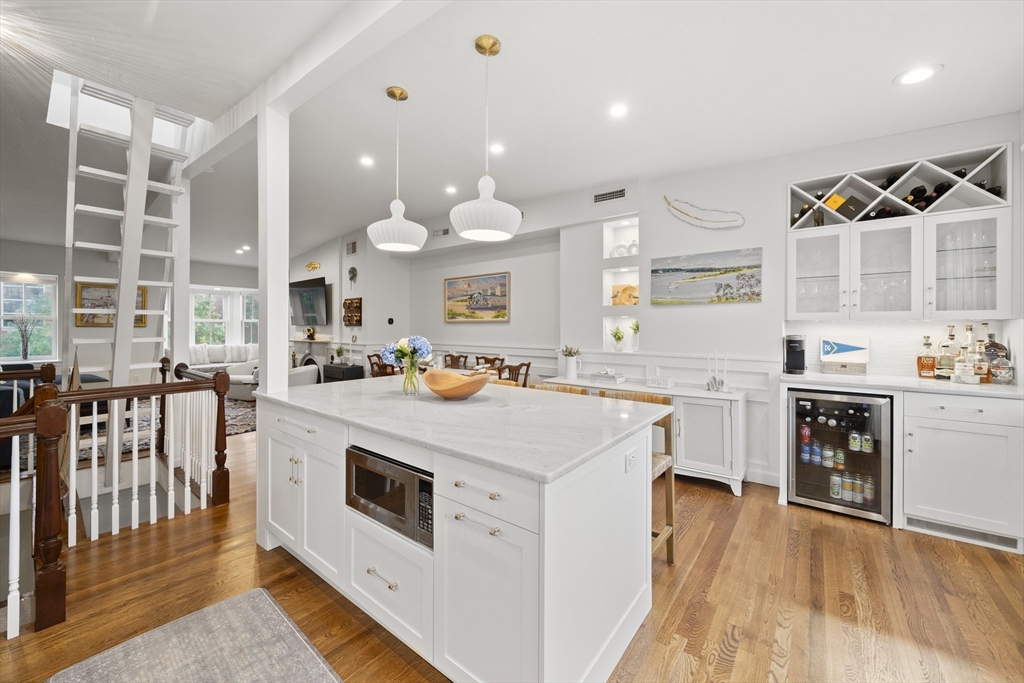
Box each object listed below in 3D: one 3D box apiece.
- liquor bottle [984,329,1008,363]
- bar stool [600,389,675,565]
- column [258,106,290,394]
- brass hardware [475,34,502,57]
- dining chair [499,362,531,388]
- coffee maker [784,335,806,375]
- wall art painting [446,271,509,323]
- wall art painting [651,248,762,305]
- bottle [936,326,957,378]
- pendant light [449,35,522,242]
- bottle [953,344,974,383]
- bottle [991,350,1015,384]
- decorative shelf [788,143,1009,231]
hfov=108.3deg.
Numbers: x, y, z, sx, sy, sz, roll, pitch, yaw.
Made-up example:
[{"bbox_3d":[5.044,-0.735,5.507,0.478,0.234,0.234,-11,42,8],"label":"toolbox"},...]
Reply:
[{"bbox_3d":[3.214,0.113,2.469,0.120,0.330,0.090,1,2,43],"label":"liquor bottle"},{"bbox_3d":[0.598,0.780,2.028,0.430,0.940,0.460,1,2,37],"label":"bar stool"},{"bbox_3d":[-1.482,-0.549,2.304,0.135,1.740,0.130,1,2,37],"label":"column"},{"bbox_3d":[-0.121,-1.458,1.820,0.128,0.035,0.128,0,1,0],"label":"brass hardware"},{"bbox_3d":[-0.182,0.690,3.602,0.540,0.940,0.510,1,2,36],"label":"dining chair"},{"bbox_3d":[2.336,0.103,3.045,0.118,0.310,0.280,1,2,37],"label":"coffee maker"},{"bbox_3d":[-0.529,-0.617,5.391,1.270,0.690,0.040,1,2,36],"label":"wall art painting"},{"bbox_3d":[1.720,-0.562,3.337,0.905,0.457,0.035,1,2,37],"label":"wall art painting"},{"bbox_3d":[3.089,0.081,2.608,0.100,0.388,0.090,1,2,41],"label":"bottle"},{"bbox_3d":[-0.126,-0.994,1.820,0.353,0.960,0.353,0,1,0],"label":"pendant light"},{"bbox_3d":[3.103,0.157,2.537,0.088,0.246,0.080,1,2,41],"label":"bottle"},{"bbox_3d":[3.262,0.173,2.458,0.095,0.227,0.090,1,2,41],"label":"bottle"},{"bbox_3d":[2.759,-1.055,2.767,1.120,0.400,0.320,1,2,36],"label":"decorative shelf"}]

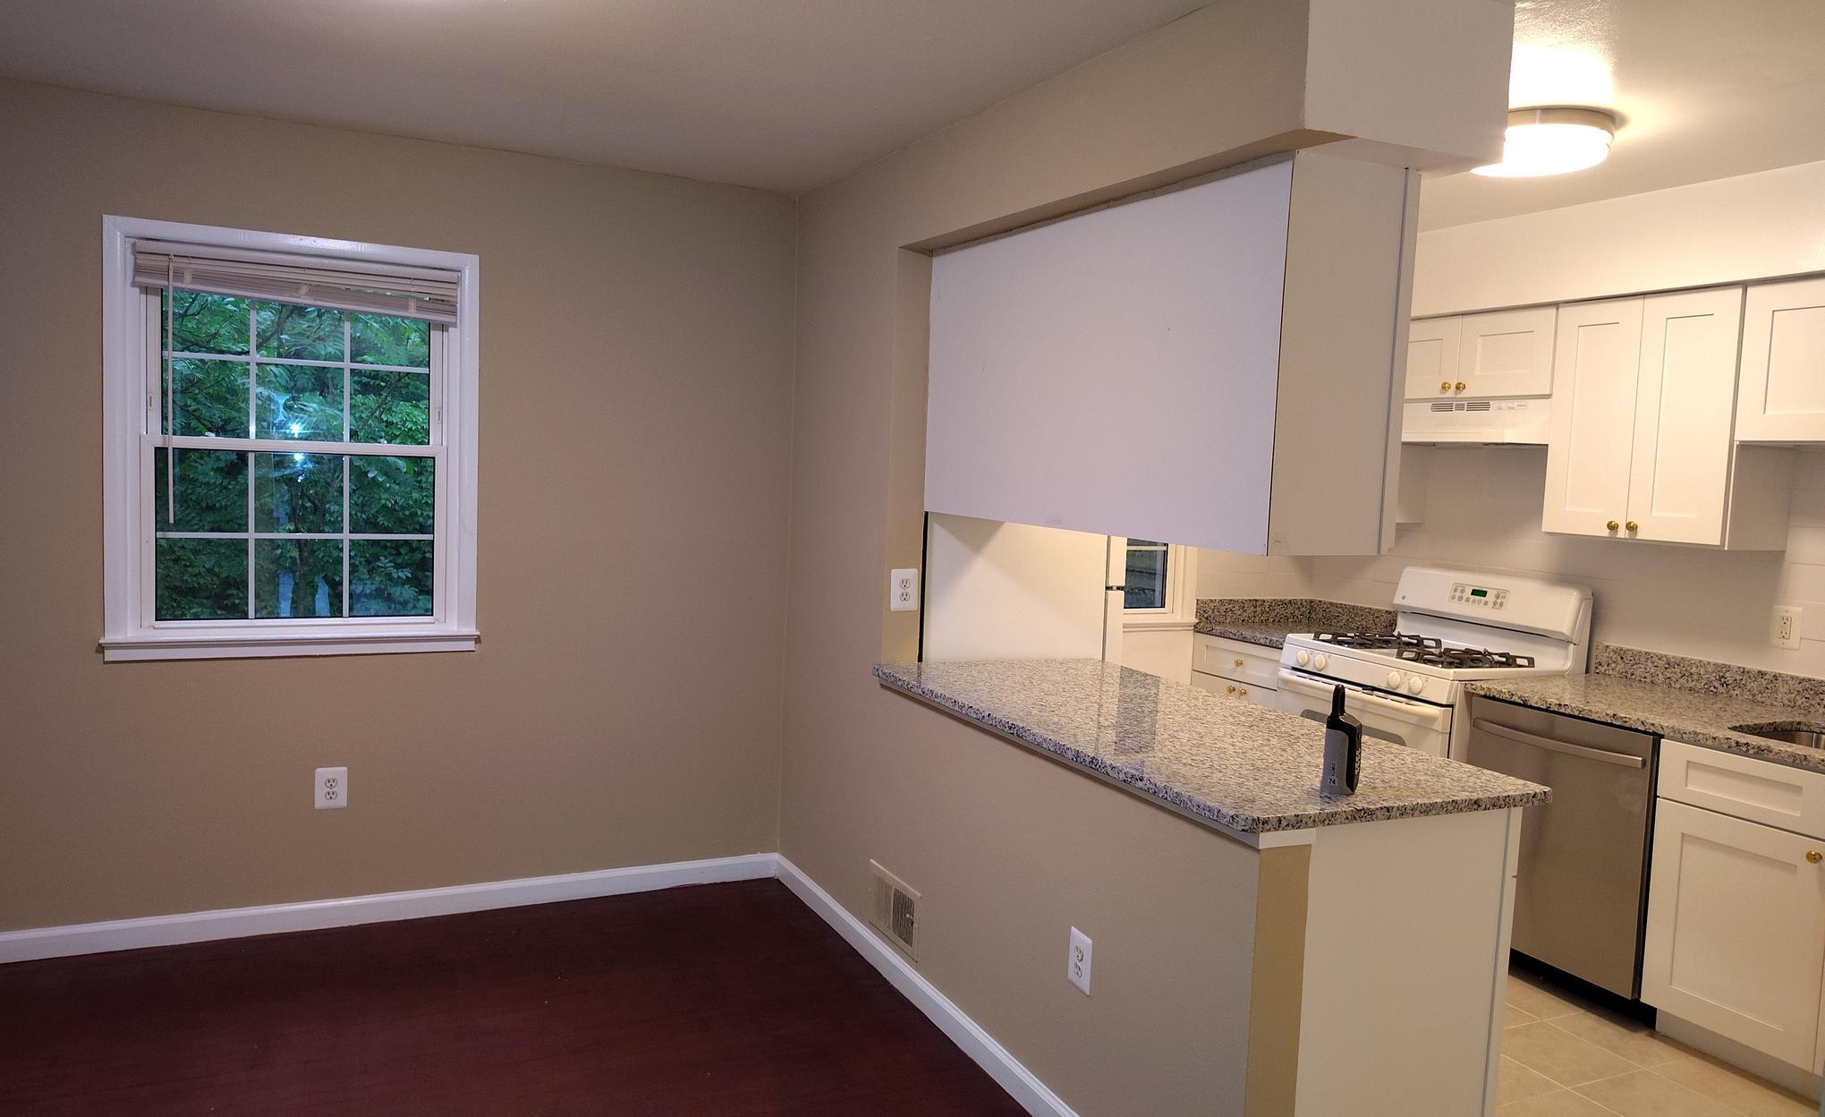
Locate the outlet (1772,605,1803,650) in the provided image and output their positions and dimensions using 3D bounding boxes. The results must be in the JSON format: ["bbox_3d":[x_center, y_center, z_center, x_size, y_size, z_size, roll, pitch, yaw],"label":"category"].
[{"bbox_3d":[2.630,0.216,3.818,0.009,0.128,0.083,0,5,-26],"label":"outlet"}]

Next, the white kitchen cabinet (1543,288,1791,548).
[{"bbox_3d":[2.383,-0.428,3.997,0.318,0.758,0.604,0,5,-26],"label":"white kitchen cabinet"}]

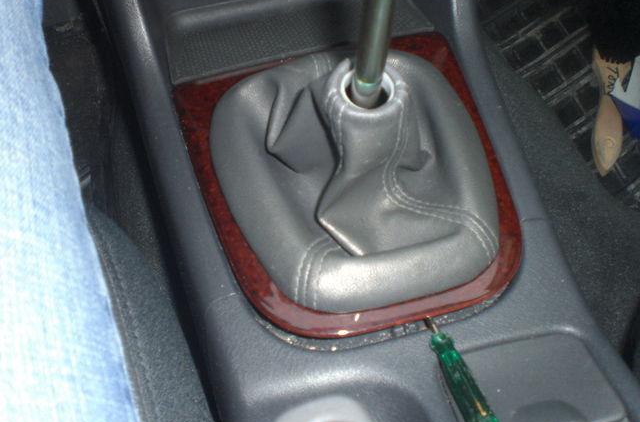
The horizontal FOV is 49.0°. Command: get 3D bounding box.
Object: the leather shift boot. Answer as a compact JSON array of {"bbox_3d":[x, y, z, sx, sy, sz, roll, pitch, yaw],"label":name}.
[{"bbox_3d":[0.027,-0.038,0.384,0.161,0.072,0.168,-14,68,-11],"label":"leather shift boot"}]

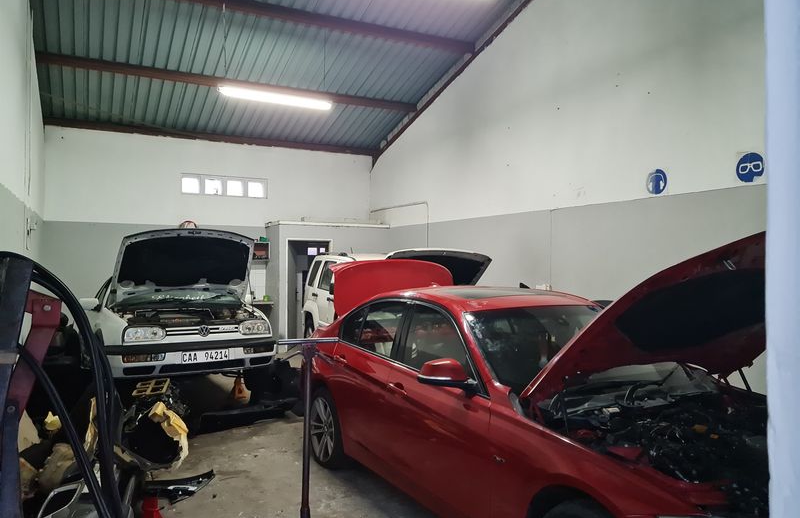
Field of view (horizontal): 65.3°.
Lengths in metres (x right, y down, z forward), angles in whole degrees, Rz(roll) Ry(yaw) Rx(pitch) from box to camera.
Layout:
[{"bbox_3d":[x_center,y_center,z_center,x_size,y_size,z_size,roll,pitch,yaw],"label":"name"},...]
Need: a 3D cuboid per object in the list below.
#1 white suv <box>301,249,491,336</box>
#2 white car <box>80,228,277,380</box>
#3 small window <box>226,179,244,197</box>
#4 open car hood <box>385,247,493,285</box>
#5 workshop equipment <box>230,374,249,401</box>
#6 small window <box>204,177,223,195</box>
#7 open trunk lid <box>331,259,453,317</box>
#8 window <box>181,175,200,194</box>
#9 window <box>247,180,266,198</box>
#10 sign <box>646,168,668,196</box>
[{"bbox_3d":[-0.179,0.814,9.583,1.860,1.830,4.450,1,-1,-22],"label":"white suv"},{"bbox_3d":[-2.956,0.701,7.718,1.720,1.660,4.020,2,-7,-33],"label":"white car"},{"bbox_3d":[-3.184,-1.365,12.048,0.340,0.320,0.080,1,-1,-26],"label":"small window"},{"bbox_3d":[0.340,0.229,8.324,1.480,0.680,0.900,1,-1,-22],"label":"open car hood"},{"bbox_3d":[-1.938,1.523,7.588,0.210,0.320,0.210,1,-1,-26],"label":"workshop equipment"},{"bbox_3d":[-3.544,-1.376,11.872,0.340,0.320,0.080,1,-1,-26],"label":"small window"},{"bbox_3d":[-0.116,0.303,5.902,1.270,0.620,0.400,1,-1,-28],"label":"open trunk lid"},{"bbox_3d":[-3.919,-1.381,11.688,0.350,0.320,0.080,1,-1,-26],"label":"window"},{"bbox_3d":[-2.823,-1.362,12.225,0.340,0.320,0.080,1,-1,-26],"label":"window"},{"bbox_3d":[2.721,-0.813,6.600,0.010,0.275,0.275,1,-1,-26],"label":"sign"}]

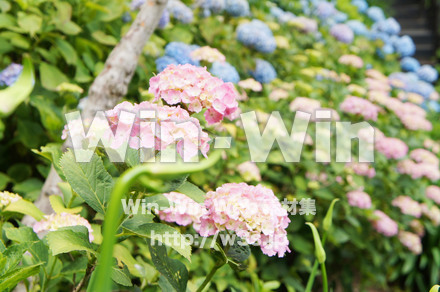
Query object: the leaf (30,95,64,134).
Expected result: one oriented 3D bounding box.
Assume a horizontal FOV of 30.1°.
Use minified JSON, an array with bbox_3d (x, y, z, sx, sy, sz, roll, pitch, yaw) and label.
[{"bbox_3d":[-0.485,-0.086,2.300,0.096,0.112,0.060,0,8,0],"label":"leaf"}]

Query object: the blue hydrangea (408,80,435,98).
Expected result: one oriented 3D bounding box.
[{"bbox_3d":[1.136,-0.318,4.600,0.152,0.096,0.140,0,8,0],"label":"blue hydrangea"}]

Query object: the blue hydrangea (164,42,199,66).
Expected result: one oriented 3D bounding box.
[{"bbox_3d":[-0.155,-0.363,3.300,0.150,0.110,0.150,9,19,0],"label":"blue hydrangea"}]

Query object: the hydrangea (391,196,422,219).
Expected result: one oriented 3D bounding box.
[{"bbox_3d":[0.798,0.263,3.500,0.140,0.095,0.140,16,19,0],"label":"hydrangea"}]

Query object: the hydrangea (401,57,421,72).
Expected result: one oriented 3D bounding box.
[{"bbox_3d":[1.258,-0.538,5.400,0.140,0.105,0.140,9,17,0],"label":"hydrangea"}]

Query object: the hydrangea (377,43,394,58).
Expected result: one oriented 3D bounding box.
[{"bbox_3d":[1.066,-0.613,5.250,0.115,0.100,0.115,0,8,0],"label":"hydrangea"}]

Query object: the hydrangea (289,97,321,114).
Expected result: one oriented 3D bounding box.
[{"bbox_3d":[0.404,-0.198,4.000,0.130,0.080,0.130,0,8,0],"label":"hydrangea"}]

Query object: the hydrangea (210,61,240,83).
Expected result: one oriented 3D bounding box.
[{"bbox_3d":[0.025,-0.335,3.700,0.136,0.099,0.135,0,8,0],"label":"hydrangea"}]

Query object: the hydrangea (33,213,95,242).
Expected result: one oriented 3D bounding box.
[{"bbox_3d":[-0.316,0.166,1.650,0.125,0.062,0.115,0,8,0],"label":"hydrangea"}]

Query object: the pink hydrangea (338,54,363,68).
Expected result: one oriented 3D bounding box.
[{"bbox_3d":[0.724,-0.465,4.500,0.143,0.073,0.130,0,8,0],"label":"pink hydrangea"}]

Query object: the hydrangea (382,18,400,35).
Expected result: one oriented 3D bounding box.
[{"bbox_3d":[1.260,-0.875,6.000,0.136,0.115,0.130,0,8,0],"label":"hydrangea"}]

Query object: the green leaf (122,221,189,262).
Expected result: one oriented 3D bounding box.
[{"bbox_3d":[-0.110,0.166,1.420,0.118,0.060,0.075,0,8,0],"label":"green leaf"}]

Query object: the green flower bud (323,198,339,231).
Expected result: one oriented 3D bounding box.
[{"bbox_3d":[0.223,0.138,1.650,0.019,0.062,0.018,16,6,0],"label":"green flower bud"}]

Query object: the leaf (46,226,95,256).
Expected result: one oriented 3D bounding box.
[{"bbox_3d":[-0.274,0.175,1.500,0.100,0.025,0.075,-17,30,-25],"label":"leaf"}]

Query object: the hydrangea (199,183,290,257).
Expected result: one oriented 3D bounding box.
[{"bbox_3d":[0.043,0.130,1.450,0.160,0.125,0.150,0,8,0],"label":"hydrangea"}]

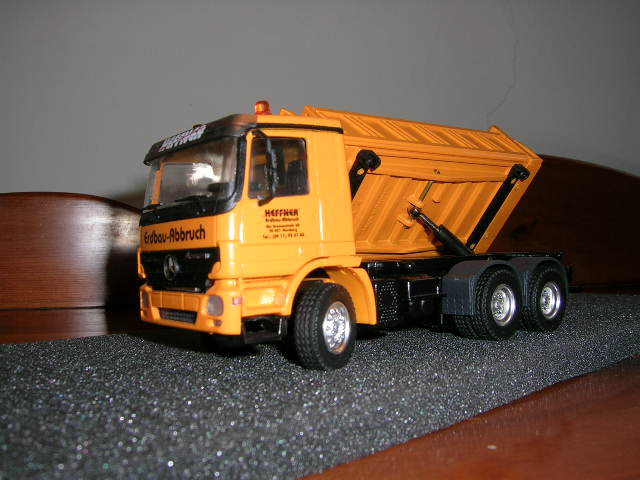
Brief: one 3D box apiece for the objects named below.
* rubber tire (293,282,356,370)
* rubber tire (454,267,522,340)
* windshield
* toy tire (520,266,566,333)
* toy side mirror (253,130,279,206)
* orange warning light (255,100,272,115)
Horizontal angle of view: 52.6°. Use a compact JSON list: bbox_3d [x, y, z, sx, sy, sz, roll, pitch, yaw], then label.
[{"bbox_3d":[0.002,0.022,0.159,0.006,0.021,0.021,-3,-2,31],"label":"rubber tire"},{"bbox_3d":[0.054,0.021,0.205,0.021,0.021,0.011,-1,-2,-40],"label":"rubber tire"},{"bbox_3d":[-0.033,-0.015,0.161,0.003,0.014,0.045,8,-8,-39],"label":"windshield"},{"bbox_3d":[0.075,0.020,0.223,0.021,0.021,0.011,-1,-2,-40],"label":"toy tire"},{"bbox_3d":[-0.012,-0.016,0.142,0.003,0.017,0.006,-1,-2,-40],"label":"toy side mirror"},{"bbox_3d":[-0.013,-0.031,0.153,0.004,0.004,0.004,-2,-1,0],"label":"orange warning light"}]

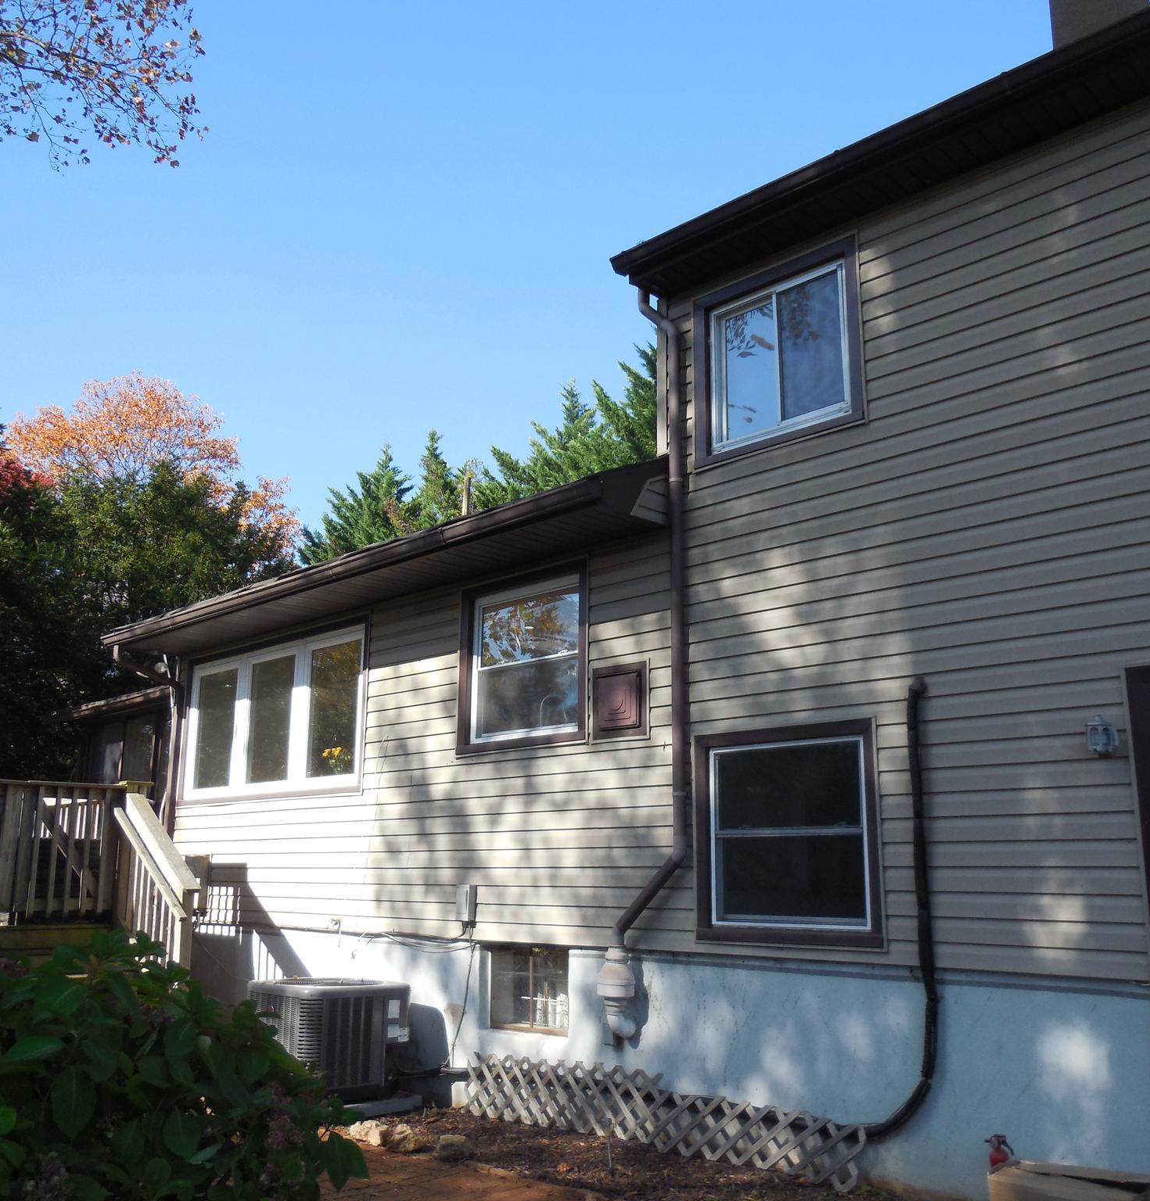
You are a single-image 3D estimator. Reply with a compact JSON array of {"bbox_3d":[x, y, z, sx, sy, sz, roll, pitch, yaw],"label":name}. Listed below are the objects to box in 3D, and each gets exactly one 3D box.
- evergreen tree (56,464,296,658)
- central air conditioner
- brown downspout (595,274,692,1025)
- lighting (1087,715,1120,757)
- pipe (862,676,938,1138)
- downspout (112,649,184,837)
[{"bbox_3d":[-6.388,1.642,17.454,4.300,7.850,4.300,5,-14,-20],"label":"evergreen tree"},{"bbox_3d":[-1.568,2.772,7.358,0.750,0.680,0.740,-12,-18,42],"label":"central air conditioner"},{"bbox_3d":[0.318,0.287,6.714,0.590,4.330,0.400,-12,-18,42],"label":"brown downspout"},{"bbox_3d":[2.254,0.580,4.947,0.120,0.180,0.150,-12,-18,42],"label":"lighting"},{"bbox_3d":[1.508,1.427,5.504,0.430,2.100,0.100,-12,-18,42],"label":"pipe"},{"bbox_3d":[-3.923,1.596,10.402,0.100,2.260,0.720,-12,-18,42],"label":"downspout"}]

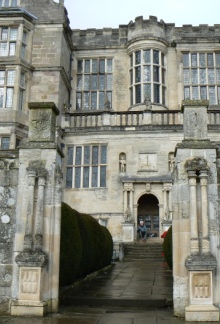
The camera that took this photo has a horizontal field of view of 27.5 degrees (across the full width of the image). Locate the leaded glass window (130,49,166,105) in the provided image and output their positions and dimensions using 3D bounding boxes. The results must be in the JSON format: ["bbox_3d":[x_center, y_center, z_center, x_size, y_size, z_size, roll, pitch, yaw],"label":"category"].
[{"bbox_3d":[2.412,-5.226,28.521,2.309,3.690,1.030,0,-11,5],"label":"leaded glass window"}]

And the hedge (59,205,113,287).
[{"bbox_3d":[-1.275,2.977,15.295,1.700,2.200,10.500,-1,-13,5],"label":"hedge"}]

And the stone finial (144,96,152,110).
[{"bbox_3d":[2.329,-3.524,27.174,0.460,0.916,0.460,0,-11,5],"label":"stone finial"}]

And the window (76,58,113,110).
[{"bbox_3d":[-1.054,-5.267,30.357,2.500,3.850,0.300,-1,-13,5],"label":"window"}]

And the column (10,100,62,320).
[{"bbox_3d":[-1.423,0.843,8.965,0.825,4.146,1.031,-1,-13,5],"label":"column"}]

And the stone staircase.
[{"bbox_3d":[1.962,4.787,23.856,2.700,1.150,2.000,-1,-13,5],"label":"stone staircase"}]

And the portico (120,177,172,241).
[{"bbox_3d":[2.138,2.759,26.057,3.000,3.800,1.100,-1,-13,5],"label":"portico"}]

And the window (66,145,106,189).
[{"bbox_3d":[-1.348,0.287,26.728,2.392,2.621,0.250,0,-11,5],"label":"window"}]

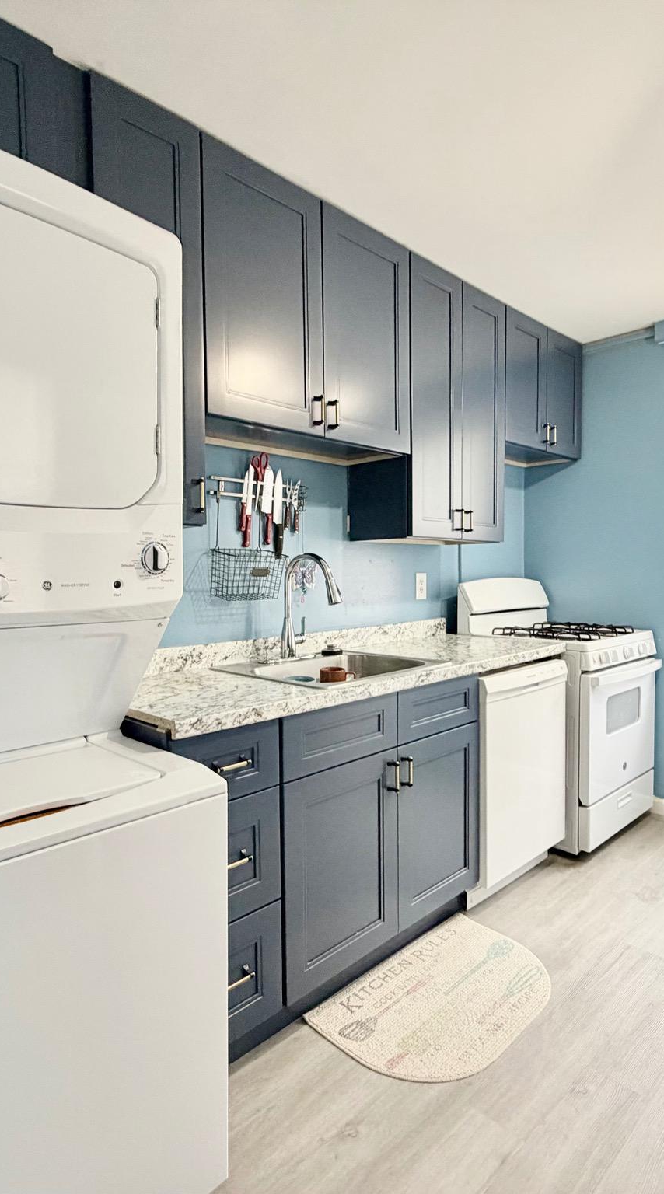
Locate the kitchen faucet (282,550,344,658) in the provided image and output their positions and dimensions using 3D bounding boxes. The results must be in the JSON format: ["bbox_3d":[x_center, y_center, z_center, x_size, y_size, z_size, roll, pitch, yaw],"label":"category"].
[{"bbox_3d":[-0.075,0.032,2.237,0.100,0.365,0.280,-3,3,-45],"label":"kitchen faucet"}]

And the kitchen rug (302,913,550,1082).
[{"bbox_3d":[0.352,1.157,1.864,0.770,0.012,0.500,-3,3,-45],"label":"kitchen rug"}]

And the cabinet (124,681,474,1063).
[{"bbox_3d":[-0.136,0.715,2.038,1.205,0.885,0.631,-3,3,-45],"label":"cabinet"}]

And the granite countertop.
[{"bbox_3d":[0.079,0.201,2.221,1.817,0.115,0.657,-3,3,-45],"label":"granite countertop"}]

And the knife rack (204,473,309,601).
[{"bbox_3d":[-0.223,-0.205,2.271,0.465,0.420,0.145,-3,3,-45],"label":"knife rack"}]

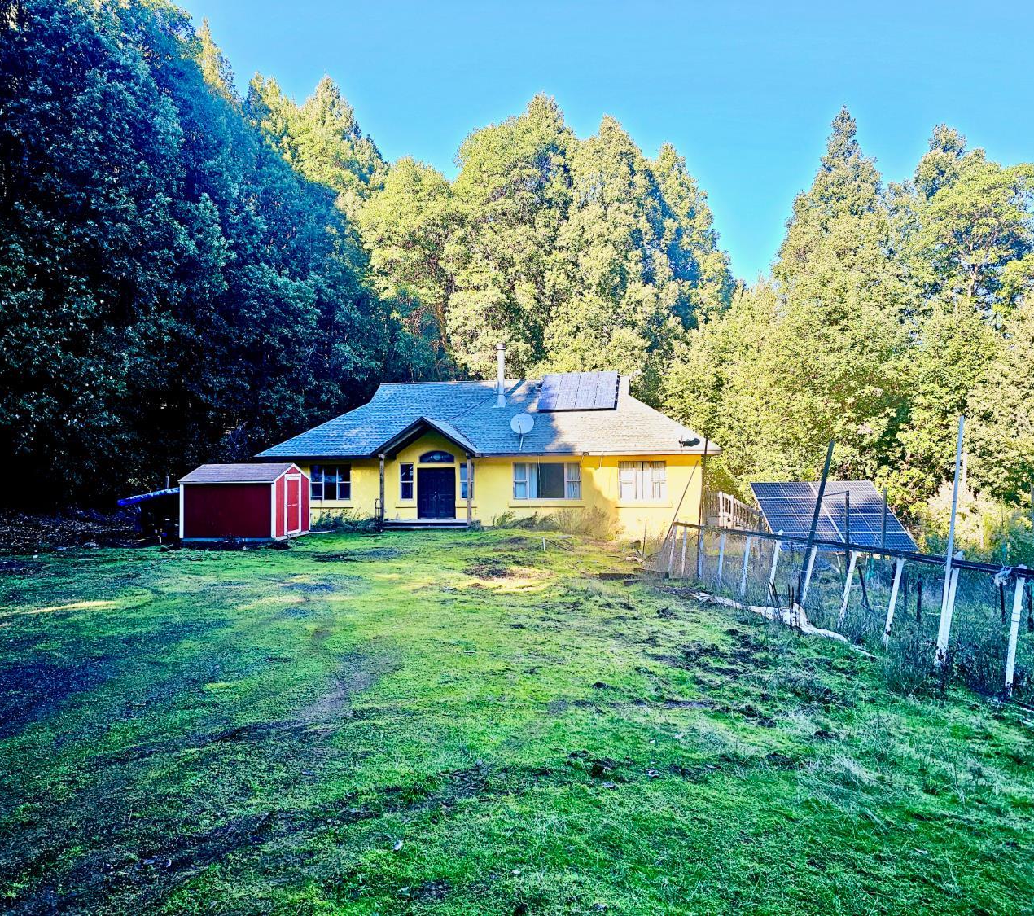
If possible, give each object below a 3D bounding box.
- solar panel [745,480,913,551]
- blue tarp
[{"bbox_3d":[10.018,1.865,26.034,4.099,2.160,3.465,-1,-1,1],"label":"solar panel"},{"bbox_3d":[-12.345,1.327,27.200,2.100,0.680,1.700,-1,-1,8],"label":"blue tarp"}]

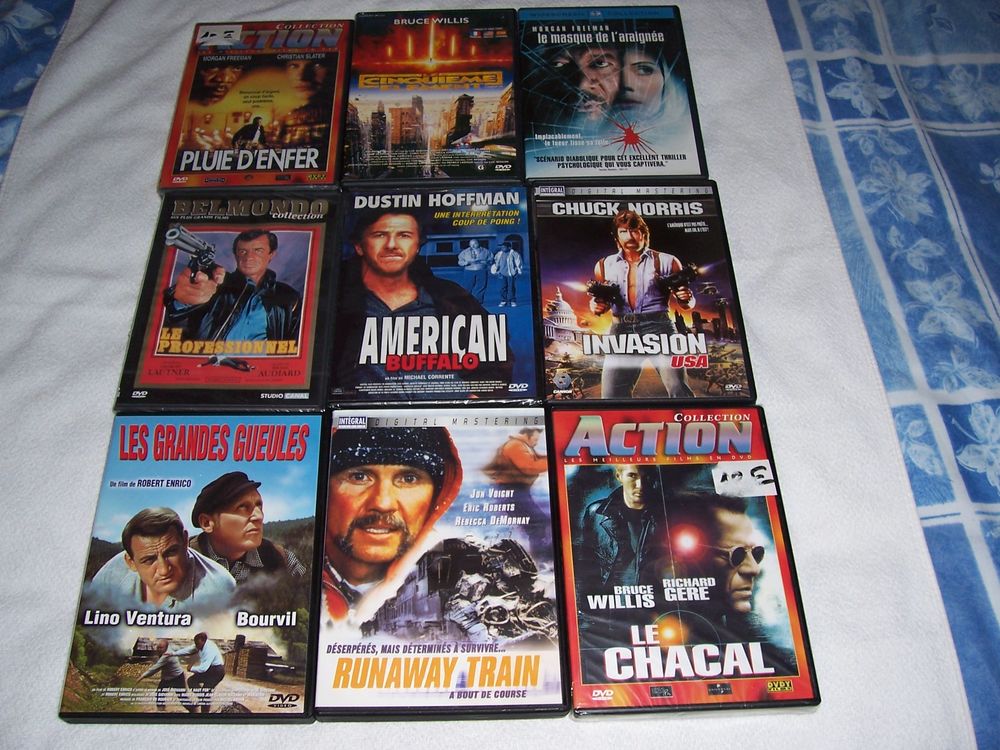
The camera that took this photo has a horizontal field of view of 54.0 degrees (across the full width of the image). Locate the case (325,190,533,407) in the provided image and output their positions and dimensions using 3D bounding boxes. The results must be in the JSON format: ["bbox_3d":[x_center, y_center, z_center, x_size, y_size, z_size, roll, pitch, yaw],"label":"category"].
[{"bbox_3d":[-0.044,-0.059,0.691,0.136,0.015,0.190,-1,58,-1],"label":"case"}]

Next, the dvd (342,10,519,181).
[{"bbox_3d":[-0.052,-0.224,0.792,0.136,0.015,0.190,-1,58,-1],"label":"dvd"}]

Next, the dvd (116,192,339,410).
[{"bbox_3d":[-0.182,-0.056,0.688,0.136,0.015,0.190,-1,58,-1],"label":"dvd"}]

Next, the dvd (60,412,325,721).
[{"bbox_3d":[-0.174,0.108,0.588,0.136,0.015,0.190,-2,58,-1],"label":"dvd"}]

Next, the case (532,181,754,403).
[{"bbox_3d":[0.096,-0.060,0.692,0.136,0.015,0.190,-1,58,-1],"label":"case"}]

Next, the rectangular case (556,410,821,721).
[{"bbox_3d":[0.104,0.104,0.591,0.136,0.015,0.190,-1,58,-1],"label":"rectangular case"}]

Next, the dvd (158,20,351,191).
[{"bbox_3d":[-0.188,-0.216,0.786,0.136,0.015,0.190,-1,58,-1],"label":"dvd"}]

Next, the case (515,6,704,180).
[{"bbox_3d":[0.086,-0.226,0.794,0.136,0.015,0.190,-1,58,-1],"label":"case"}]

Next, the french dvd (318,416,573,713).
[{"bbox_3d":[-0.035,0.105,0.590,0.136,0.015,0.190,-1,58,-1],"label":"french dvd"}]

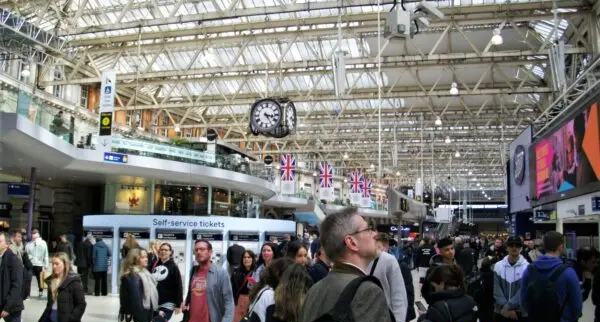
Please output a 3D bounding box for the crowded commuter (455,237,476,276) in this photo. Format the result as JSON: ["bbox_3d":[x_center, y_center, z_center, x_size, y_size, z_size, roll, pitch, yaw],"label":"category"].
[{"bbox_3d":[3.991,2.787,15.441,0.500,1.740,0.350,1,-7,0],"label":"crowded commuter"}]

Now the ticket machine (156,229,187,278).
[{"bbox_3d":[-3.926,3.047,19.694,0.980,1.940,0.700,0,-7,5],"label":"ticket machine"}]

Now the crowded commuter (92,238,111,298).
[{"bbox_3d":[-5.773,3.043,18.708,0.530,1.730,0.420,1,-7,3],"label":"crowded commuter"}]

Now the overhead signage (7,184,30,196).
[{"bbox_3d":[-12.684,1.334,29.000,1.080,0.520,0.120,2,-7,-9],"label":"overhead signage"}]

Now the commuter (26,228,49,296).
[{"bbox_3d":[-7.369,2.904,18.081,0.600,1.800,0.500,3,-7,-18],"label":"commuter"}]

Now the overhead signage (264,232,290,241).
[{"bbox_3d":[-0.596,2.209,18.640,0.860,0.220,0.080,2,-7,-5],"label":"overhead signage"}]

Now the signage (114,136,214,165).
[{"bbox_3d":[-8.686,-0.625,42.863,0.120,0.620,9.740,-3,-8,32],"label":"signage"}]

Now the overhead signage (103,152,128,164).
[{"bbox_3d":[-11.139,-0.177,39.030,0.150,0.520,1.720,-4,-9,37],"label":"overhead signage"}]

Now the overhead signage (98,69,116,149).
[{"bbox_3d":[-8.705,-2.374,29.000,0.630,3.600,0.120,2,-7,-5],"label":"overhead signage"}]

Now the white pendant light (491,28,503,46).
[{"bbox_3d":[8.273,-5.200,27.000,0.460,0.720,0.460,1,-7,0],"label":"white pendant light"}]

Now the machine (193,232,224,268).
[{"bbox_3d":[-2.675,2.982,18.735,0.900,1.900,0.600,2,-7,-5],"label":"machine"}]

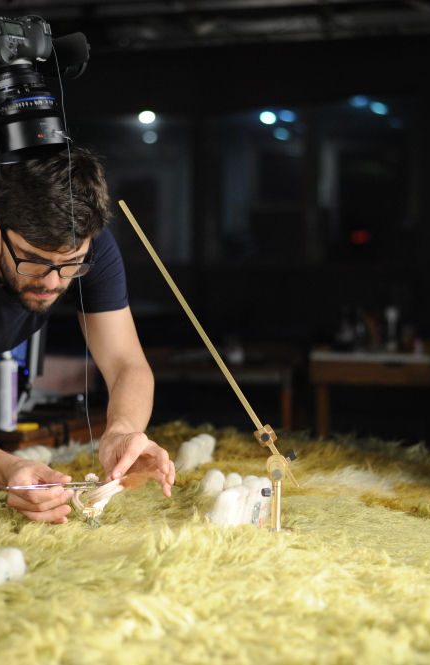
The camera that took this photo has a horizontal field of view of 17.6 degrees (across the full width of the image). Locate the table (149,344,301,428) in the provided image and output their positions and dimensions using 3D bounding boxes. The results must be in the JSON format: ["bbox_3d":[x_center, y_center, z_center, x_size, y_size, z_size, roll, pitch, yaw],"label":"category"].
[{"bbox_3d":[-0.021,0.491,5.955,0.800,0.760,0.950,0,5,8],"label":"table"}]

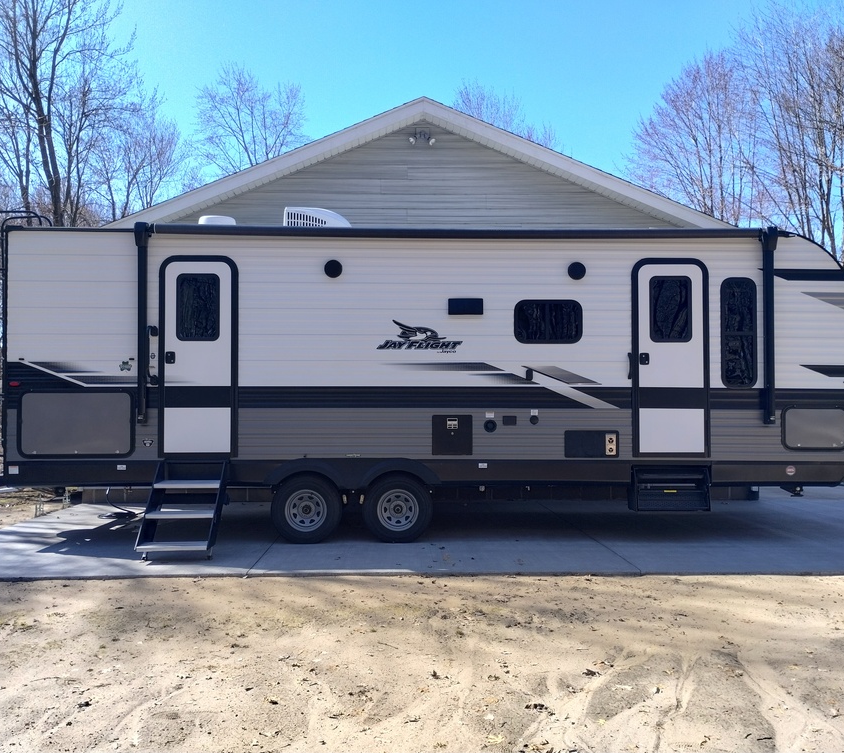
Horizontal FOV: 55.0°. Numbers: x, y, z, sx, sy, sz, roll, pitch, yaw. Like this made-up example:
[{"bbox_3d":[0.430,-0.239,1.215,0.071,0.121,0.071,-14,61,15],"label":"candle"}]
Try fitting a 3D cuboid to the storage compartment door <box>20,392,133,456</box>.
[{"bbox_3d":[-3.189,0.441,7.490,1.071,0.633,0.050,0,-1,-1],"label":"storage compartment door"}]

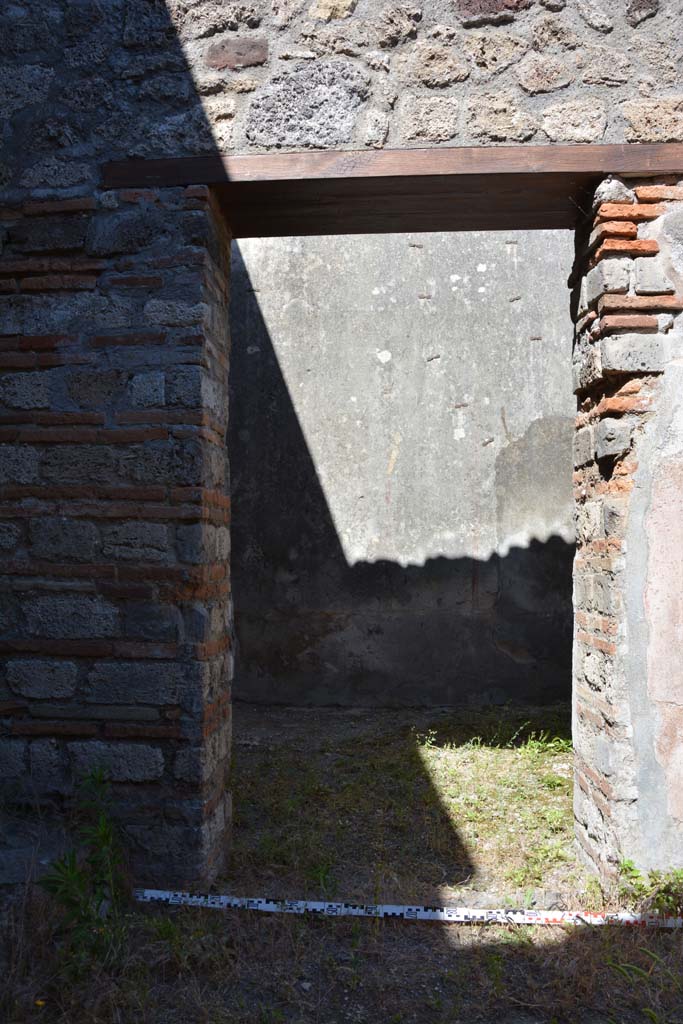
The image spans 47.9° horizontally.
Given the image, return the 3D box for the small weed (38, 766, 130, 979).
[{"bbox_3d":[-0.588,0.805,1.745,0.195,0.450,0.190,0,2,0],"label":"small weed"}]

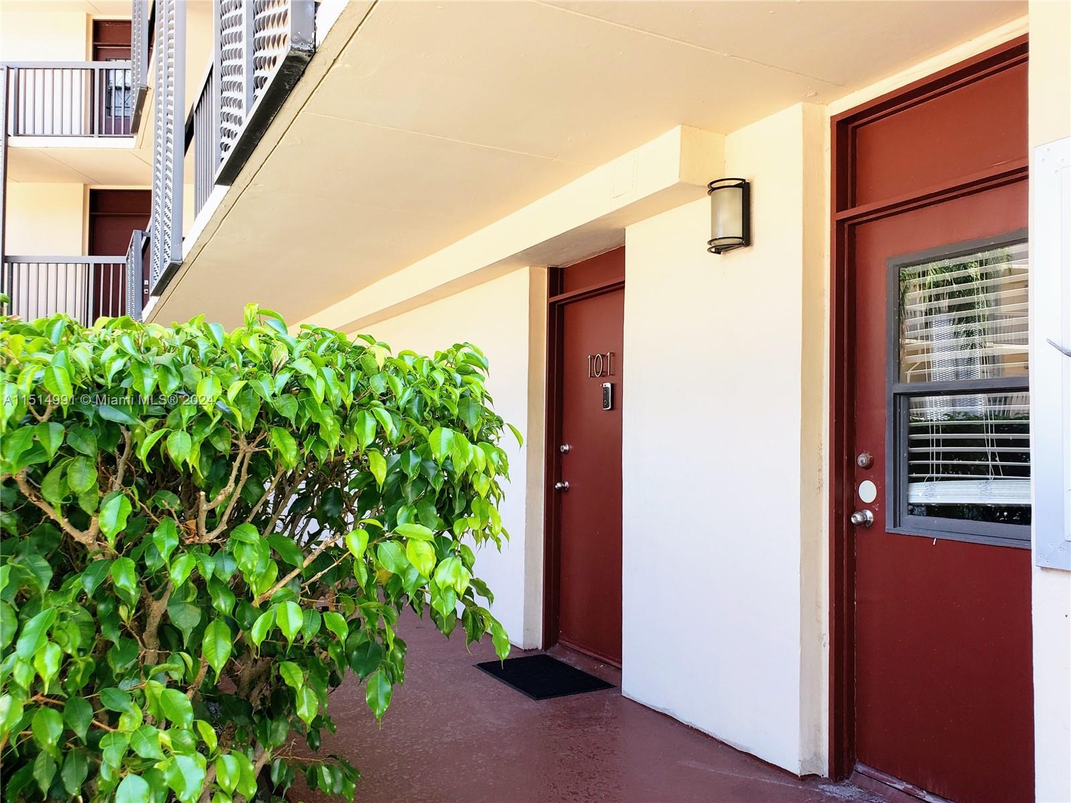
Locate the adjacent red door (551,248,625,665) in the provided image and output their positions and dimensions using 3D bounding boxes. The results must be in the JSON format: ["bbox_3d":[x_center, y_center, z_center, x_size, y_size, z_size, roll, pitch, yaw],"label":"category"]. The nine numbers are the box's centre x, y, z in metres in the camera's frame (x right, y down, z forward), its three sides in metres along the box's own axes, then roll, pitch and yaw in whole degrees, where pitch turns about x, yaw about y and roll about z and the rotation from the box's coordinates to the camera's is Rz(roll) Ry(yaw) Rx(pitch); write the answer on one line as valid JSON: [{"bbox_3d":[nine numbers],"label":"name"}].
[{"bbox_3d":[0.394,0.305,4.530,0.070,2.230,0.920,3,-4,-30],"label":"adjacent red door"}]

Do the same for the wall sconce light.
[{"bbox_3d":[0.792,-0.774,3.372,0.123,0.270,0.176,3,-4,-30],"label":"wall sconce light"}]

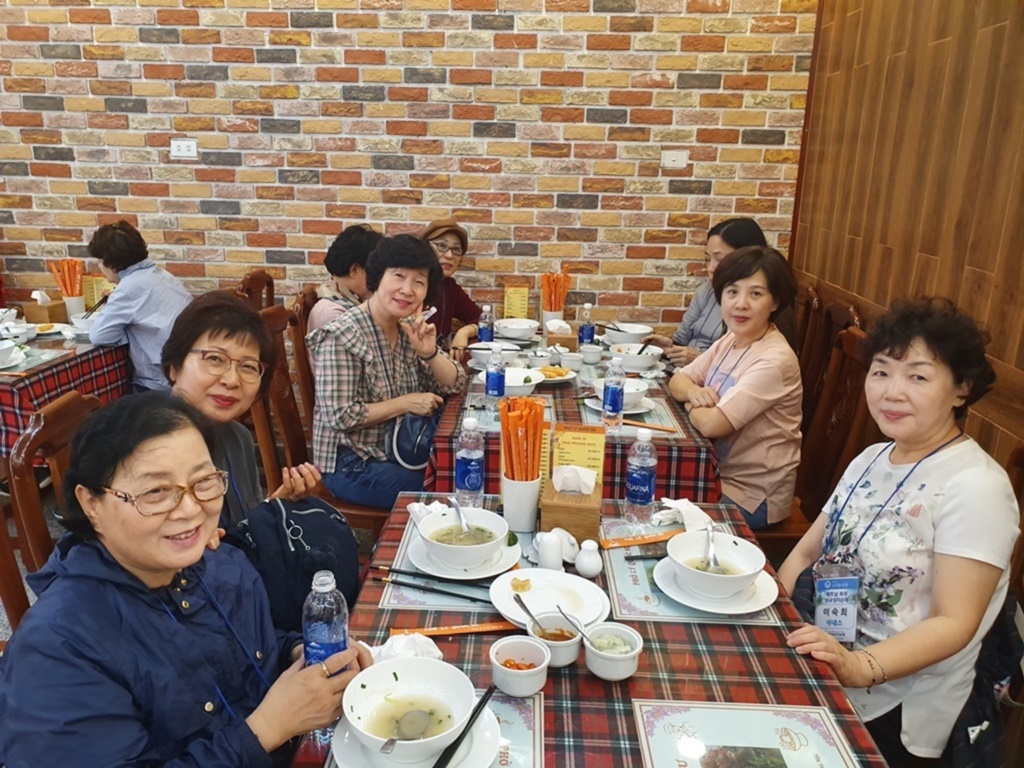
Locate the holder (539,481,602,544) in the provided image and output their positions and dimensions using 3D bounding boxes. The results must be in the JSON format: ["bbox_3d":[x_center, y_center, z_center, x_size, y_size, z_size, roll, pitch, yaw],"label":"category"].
[{"bbox_3d":[0.129,0.273,1.650,0.122,0.080,0.134,3,15,6],"label":"holder"}]

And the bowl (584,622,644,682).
[{"bbox_3d":[0.160,0.427,1.222,0.093,0.049,0.093,2,16,2],"label":"bowl"}]

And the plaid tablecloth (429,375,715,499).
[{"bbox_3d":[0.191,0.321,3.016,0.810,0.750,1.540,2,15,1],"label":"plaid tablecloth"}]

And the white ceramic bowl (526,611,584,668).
[{"bbox_3d":[0.071,0.415,1.249,0.092,0.048,0.092,1,16,0],"label":"white ceramic bowl"}]

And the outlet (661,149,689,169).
[{"bbox_3d":[0.733,-1.016,3.471,0.122,0.080,0.015,2,15,1],"label":"outlet"}]

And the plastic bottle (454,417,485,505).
[{"bbox_3d":[-0.091,0.174,1.750,0.065,0.208,0.065,2,15,1],"label":"plastic bottle"}]

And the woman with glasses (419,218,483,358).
[{"bbox_3d":[-0.264,-0.058,3.341,0.600,1.280,0.480,10,18,27],"label":"woman with glasses"}]

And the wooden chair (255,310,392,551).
[{"bbox_3d":[-0.573,0.266,2.667,0.530,1.050,0.440,5,16,11],"label":"wooden chair"}]

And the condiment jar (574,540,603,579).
[{"bbox_3d":[0.151,0.339,1.498,0.053,0.068,0.053,1,16,0],"label":"condiment jar"}]

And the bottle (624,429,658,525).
[{"bbox_3d":[0.288,0.203,1.696,0.063,0.213,0.063,2,16,4],"label":"bottle"}]

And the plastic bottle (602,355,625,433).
[{"bbox_3d":[0.306,0.031,2.305,0.062,0.222,0.062,2,16,2],"label":"plastic bottle"}]

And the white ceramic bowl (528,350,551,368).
[{"bbox_3d":[0.108,-0.091,3.018,0.093,0.050,0.093,2,16,2],"label":"white ceramic bowl"}]

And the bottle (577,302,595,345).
[{"bbox_3d":[0.311,-0.228,3.181,0.063,0.213,0.063,2,16,4],"label":"bottle"}]

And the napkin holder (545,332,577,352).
[{"bbox_3d":[0.217,-0.164,3.197,0.125,0.080,0.130,3,15,5],"label":"napkin holder"}]

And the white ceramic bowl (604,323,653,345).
[{"bbox_3d":[0.518,-0.217,3.409,0.210,0.063,0.210,2,16,2],"label":"white ceramic bowl"}]

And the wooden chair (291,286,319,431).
[{"bbox_3d":[-0.571,0.135,3.102,0.500,1.030,0.440,2,15,1],"label":"wooden chair"}]

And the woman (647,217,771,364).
[{"bbox_3d":[0.797,0.028,3.074,0.600,1.310,0.470,-3,16,-16],"label":"woman"}]

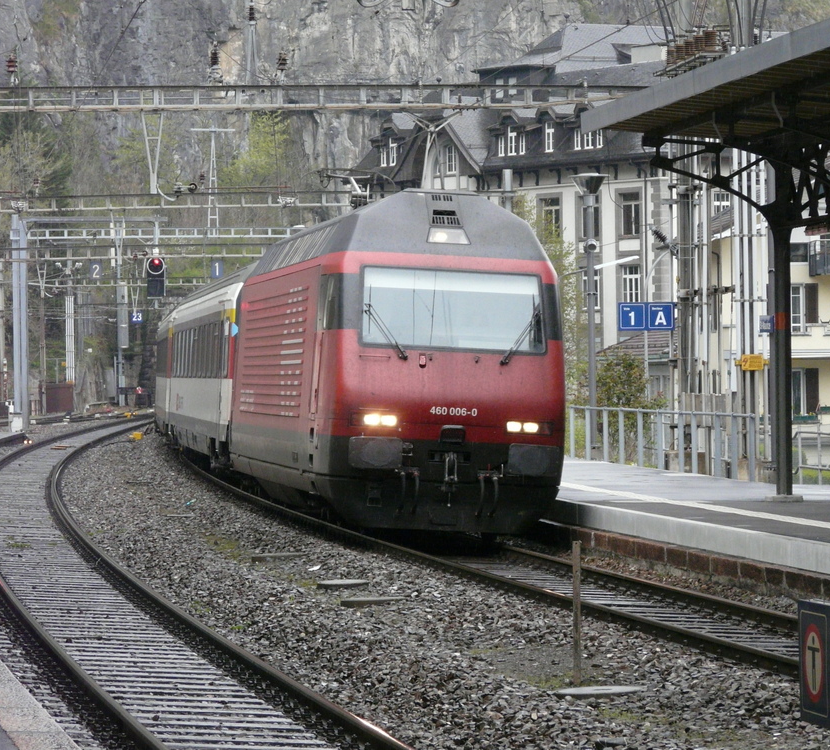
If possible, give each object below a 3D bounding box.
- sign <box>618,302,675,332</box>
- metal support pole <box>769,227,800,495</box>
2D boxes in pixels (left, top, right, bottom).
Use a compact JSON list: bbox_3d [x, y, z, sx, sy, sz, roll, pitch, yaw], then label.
[{"bbox_3d":[4.061,-1.021,74.500,0.990,0.500,0.080,-1,0,2],"label":"sign"},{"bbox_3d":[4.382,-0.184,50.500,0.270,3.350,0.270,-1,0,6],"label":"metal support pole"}]

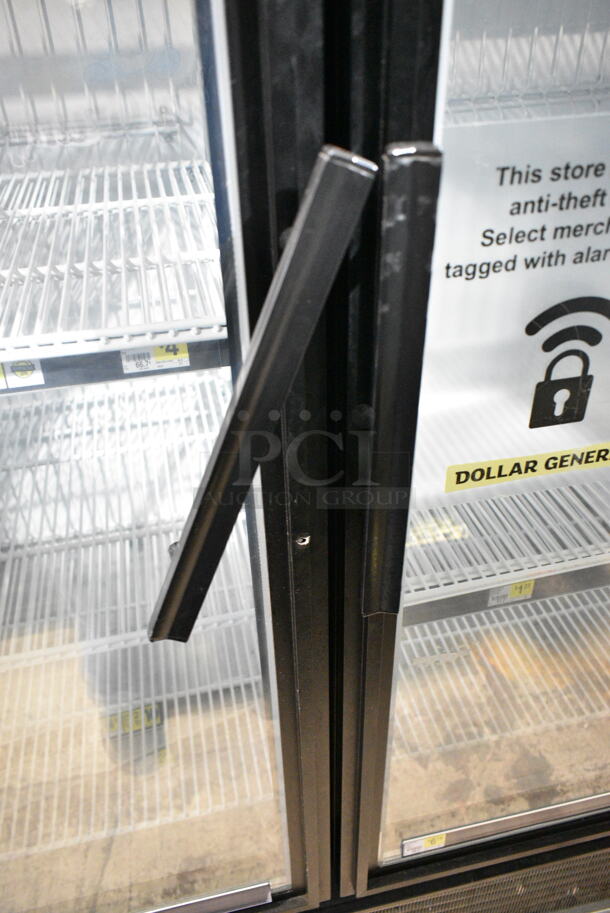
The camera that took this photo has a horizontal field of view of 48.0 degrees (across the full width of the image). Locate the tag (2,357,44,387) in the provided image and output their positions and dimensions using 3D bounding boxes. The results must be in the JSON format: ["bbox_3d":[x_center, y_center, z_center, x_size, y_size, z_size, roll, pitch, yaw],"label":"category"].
[{"bbox_3d":[-0.226,-0.068,0.550,0.029,0.025,0.002,-8,24,-9],"label":"tag"}]

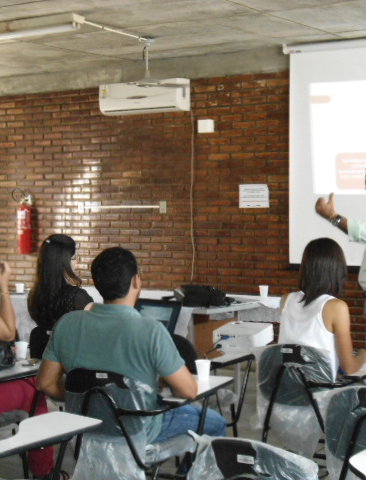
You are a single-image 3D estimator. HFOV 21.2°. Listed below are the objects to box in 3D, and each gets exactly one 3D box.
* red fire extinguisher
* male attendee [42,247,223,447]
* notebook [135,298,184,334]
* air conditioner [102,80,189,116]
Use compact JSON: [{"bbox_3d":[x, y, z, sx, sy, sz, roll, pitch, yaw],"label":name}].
[{"bbox_3d":[-1.615,-0.168,9.983,0.170,0.620,0.180,0,2,0],"label":"red fire extinguisher"},{"bbox_3d":[-0.170,0.668,4.080,0.630,1.290,0.790,1,2,38],"label":"male attendee"},{"bbox_3d":[-0.231,0.456,5.375,0.345,0.225,0.320,1,2,37],"label":"notebook"},{"bbox_3d":[-0.359,-1.324,9.104,0.888,0.295,0.210,1,2,34],"label":"air conditioner"}]

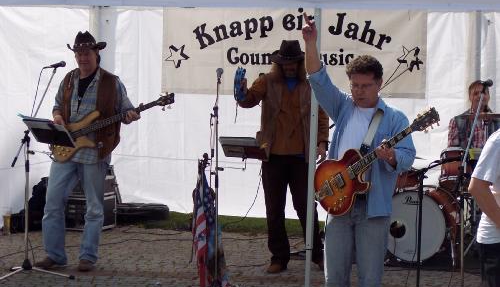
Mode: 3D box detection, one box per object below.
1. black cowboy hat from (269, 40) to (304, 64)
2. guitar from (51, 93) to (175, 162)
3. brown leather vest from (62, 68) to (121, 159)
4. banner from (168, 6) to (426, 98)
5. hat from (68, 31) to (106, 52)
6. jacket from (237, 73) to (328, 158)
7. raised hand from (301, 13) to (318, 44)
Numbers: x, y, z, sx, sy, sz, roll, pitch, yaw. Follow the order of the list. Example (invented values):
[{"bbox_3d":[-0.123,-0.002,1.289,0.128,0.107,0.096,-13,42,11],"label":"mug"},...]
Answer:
[{"bbox_3d":[0.306,-0.698,13.100,0.320,0.150,0.360,1,17,6],"label":"black cowboy hat"},{"bbox_3d":[-1.069,-0.154,13.000,1.120,0.320,0.080,-25,-10,19],"label":"guitar"},{"bbox_3d":[-1.233,-0.230,13.150,0.470,0.680,0.310,3,5,27],"label":"brown leather vest"},{"bbox_3d":[0.424,-0.905,16.100,2.520,0.930,0.040,1,5,6],"label":"banner"},{"bbox_3d":[-1.264,-0.787,13.100,0.310,0.150,0.360,2,10,17],"label":"hat"},{"bbox_3d":[0.261,-0.214,13.150,0.700,0.700,0.380,1,5,6],"label":"jacket"},{"bbox_3d":[0.357,-0.691,10.150,0.100,0.190,0.080,-11,3,6],"label":"raised hand"}]

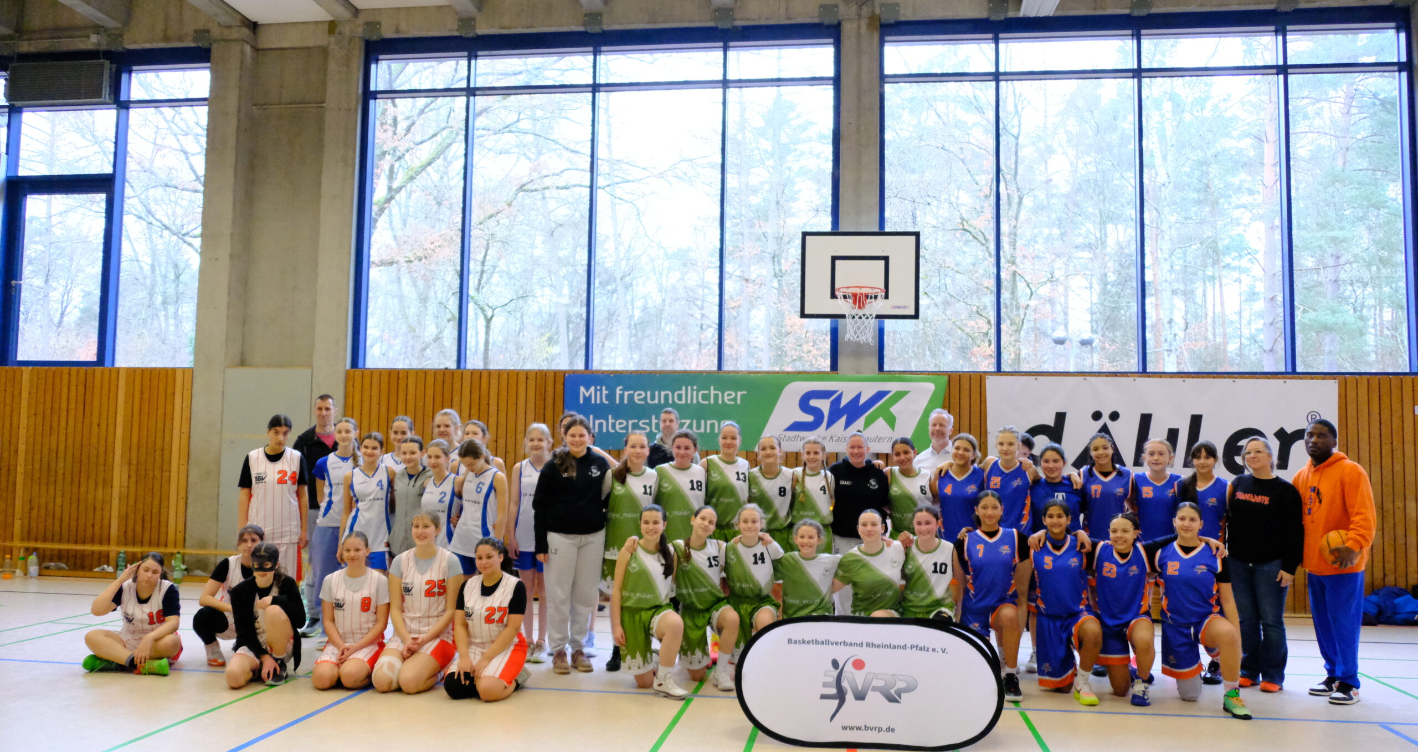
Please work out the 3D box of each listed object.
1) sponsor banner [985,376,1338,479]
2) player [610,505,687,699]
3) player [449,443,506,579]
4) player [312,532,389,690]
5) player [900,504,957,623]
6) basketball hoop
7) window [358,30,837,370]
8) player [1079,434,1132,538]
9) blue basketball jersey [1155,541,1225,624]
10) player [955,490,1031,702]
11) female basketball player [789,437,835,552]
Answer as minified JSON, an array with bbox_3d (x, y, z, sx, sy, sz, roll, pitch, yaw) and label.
[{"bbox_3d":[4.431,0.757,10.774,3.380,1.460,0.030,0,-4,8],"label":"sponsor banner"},{"bbox_3d":[-0.354,1.413,7.128,0.510,1.160,0.800,1,-4,3],"label":"player"},{"bbox_3d":[-1.565,1.195,7.413,0.460,1.570,0.320,0,-4,14],"label":"player"},{"bbox_3d":[-2.240,1.471,7.000,0.470,0.950,0.620,1,-4,-7],"label":"player"},{"bbox_3d":[1.419,1.421,7.170,0.470,1.180,0.720,0,-4,12],"label":"player"},{"bbox_3d":[1.502,-0.571,10.887,0.470,0.550,0.560,0,-4,8],"label":"basketball hoop"},{"bbox_3d":[-1.278,-1.899,12.011,5.360,3.710,0.200,0,-4,8],"label":"window"},{"bbox_3d":[2.769,1.241,7.689,0.440,1.686,0.290,-1,-5,19],"label":"player"},{"bbox_3d":[3.056,1.312,7.034,0.440,0.530,0.270,-1,-4,20],"label":"blue basketball jersey"},{"bbox_3d":[1.806,1.379,7.121,0.500,1.270,0.780,0,-4,14],"label":"player"},{"bbox_3d":[0.733,1.242,7.800,0.430,1.620,0.290,1,-4,6],"label":"female basketball player"}]

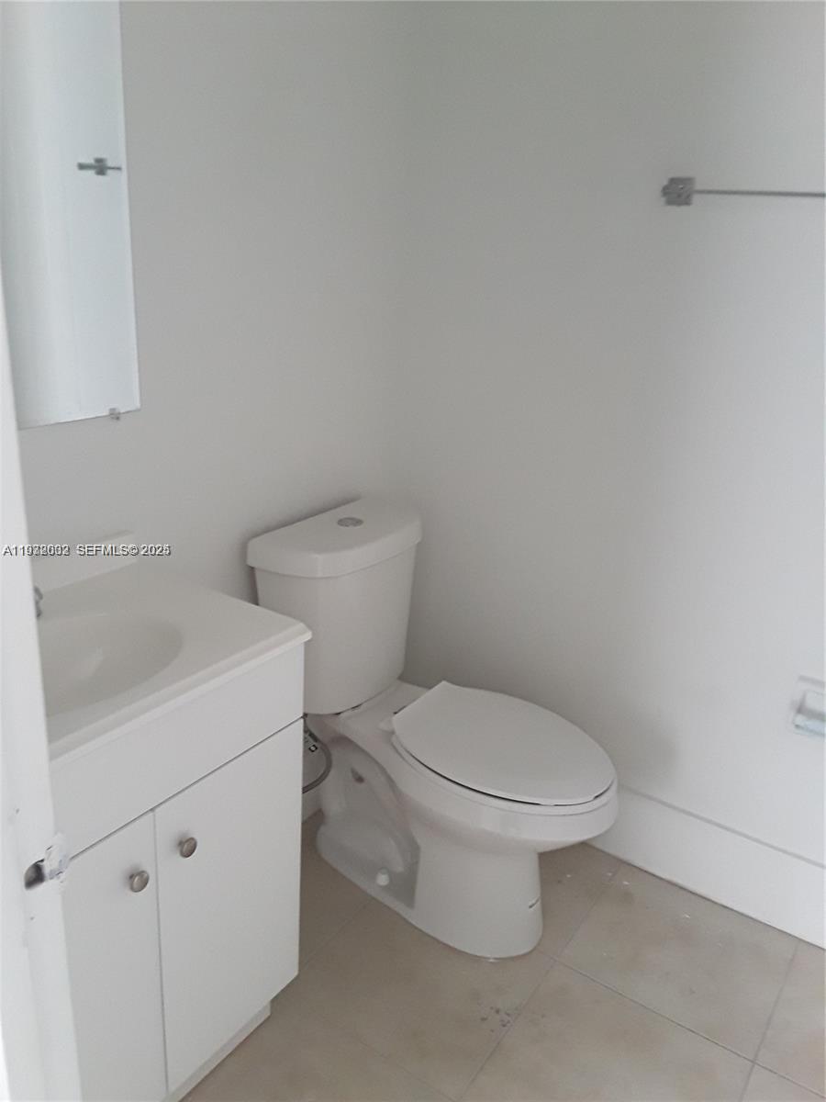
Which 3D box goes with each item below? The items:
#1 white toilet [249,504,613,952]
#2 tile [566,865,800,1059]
[{"bbox_3d":[0.064,0.383,1.863,0.736,0.781,0.385,16,23,30],"label":"white toilet"},{"bbox_3d":[0.556,0.834,1.866,0.401,0.010,0.380,16,23,30],"label":"tile"}]

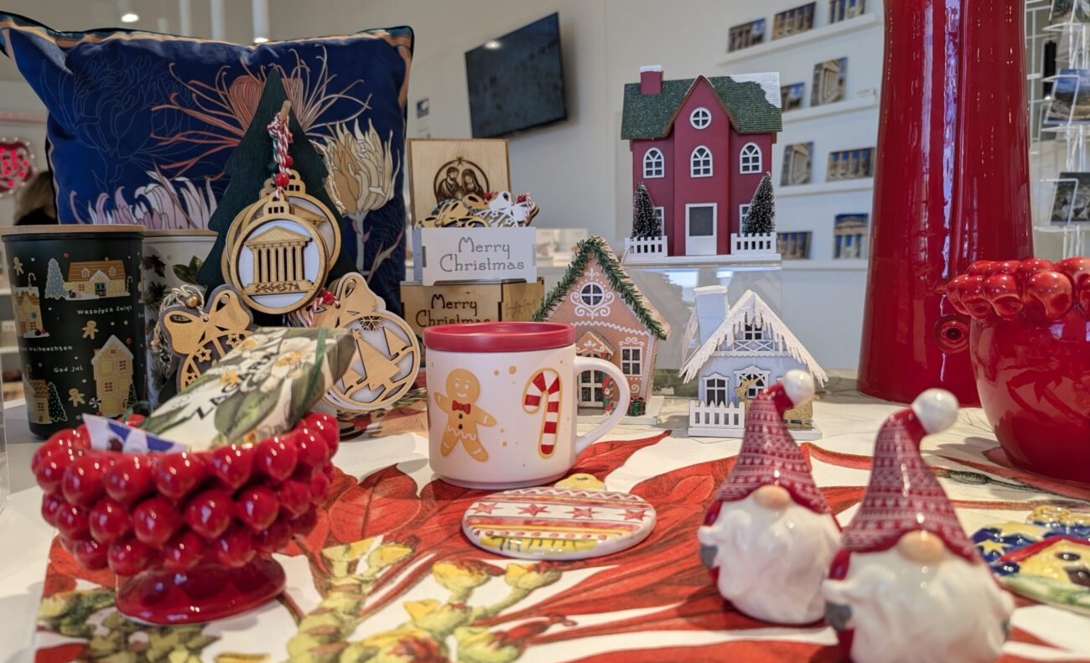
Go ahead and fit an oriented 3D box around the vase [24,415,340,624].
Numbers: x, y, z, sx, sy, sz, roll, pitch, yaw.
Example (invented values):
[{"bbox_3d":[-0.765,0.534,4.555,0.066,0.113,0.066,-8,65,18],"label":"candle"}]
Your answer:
[{"bbox_3d":[-0.132,0.068,0.289,0.105,0.069,0.105,-1,5,0],"label":"vase"}]

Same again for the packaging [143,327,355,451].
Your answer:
[{"bbox_3d":[-0.113,0.029,0.300,0.043,0.026,0.094,6,19,-3],"label":"packaging"}]

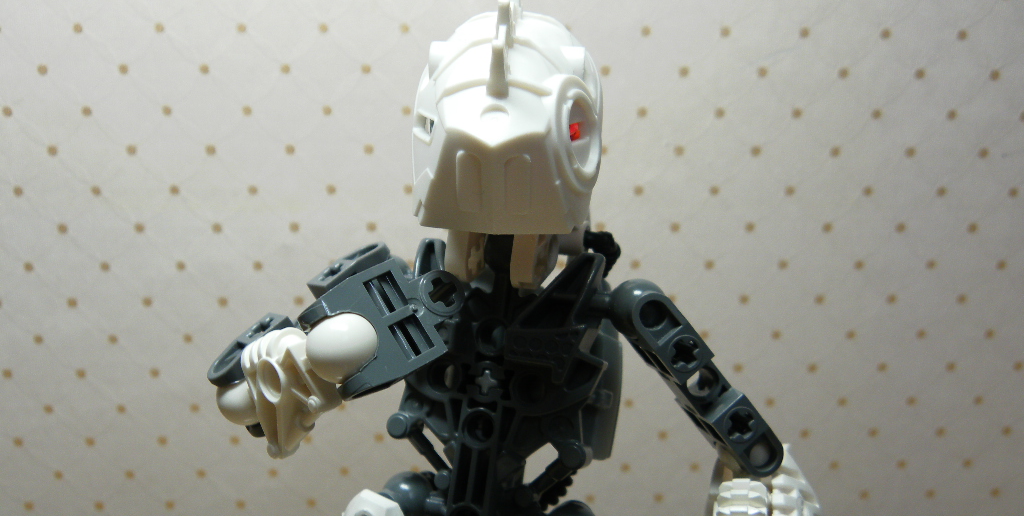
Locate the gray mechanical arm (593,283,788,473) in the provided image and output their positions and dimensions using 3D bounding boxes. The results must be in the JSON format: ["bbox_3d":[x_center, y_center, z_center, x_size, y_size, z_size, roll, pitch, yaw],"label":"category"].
[{"bbox_3d":[0.033,0.021,0.141,0.011,0.042,0.015,-39,5,-3],"label":"gray mechanical arm"}]

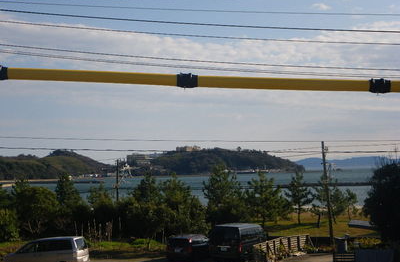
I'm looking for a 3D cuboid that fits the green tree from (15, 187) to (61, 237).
[{"bbox_3d":[-12.743,6.302,56.134,3.597,4.059,3.597,-1,-3,0],"label":"green tree"}]

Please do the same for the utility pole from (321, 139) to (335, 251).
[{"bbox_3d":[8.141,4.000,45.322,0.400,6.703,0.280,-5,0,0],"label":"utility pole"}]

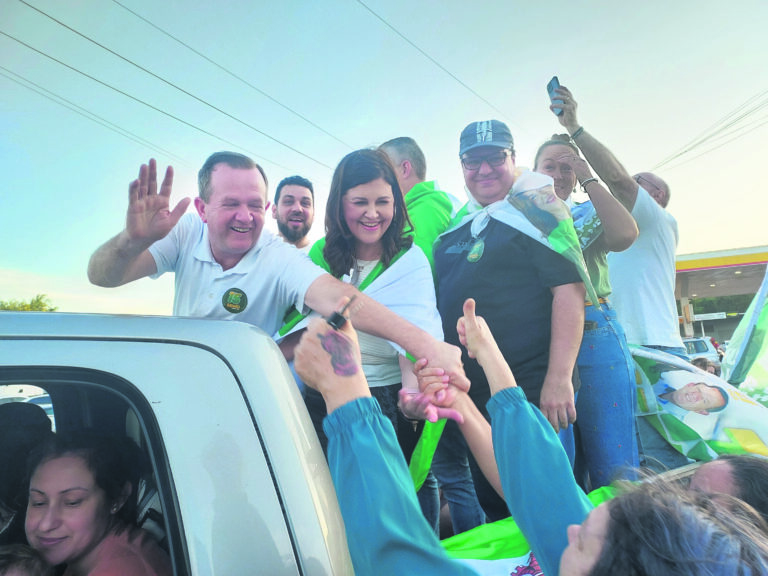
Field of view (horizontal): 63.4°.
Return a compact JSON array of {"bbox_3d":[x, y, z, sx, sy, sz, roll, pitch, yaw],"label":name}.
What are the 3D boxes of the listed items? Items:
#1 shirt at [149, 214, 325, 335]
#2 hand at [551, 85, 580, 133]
[{"bbox_3d":[-0.375,0.130,1.620,0.500,0.660,0.320,-2,-3,-1],"label":"shirt"},{"bbox_3d":[0.729,-0.713,2.480,0.105,0.175,0.100,-15,-11,37],"label":"hand"}]

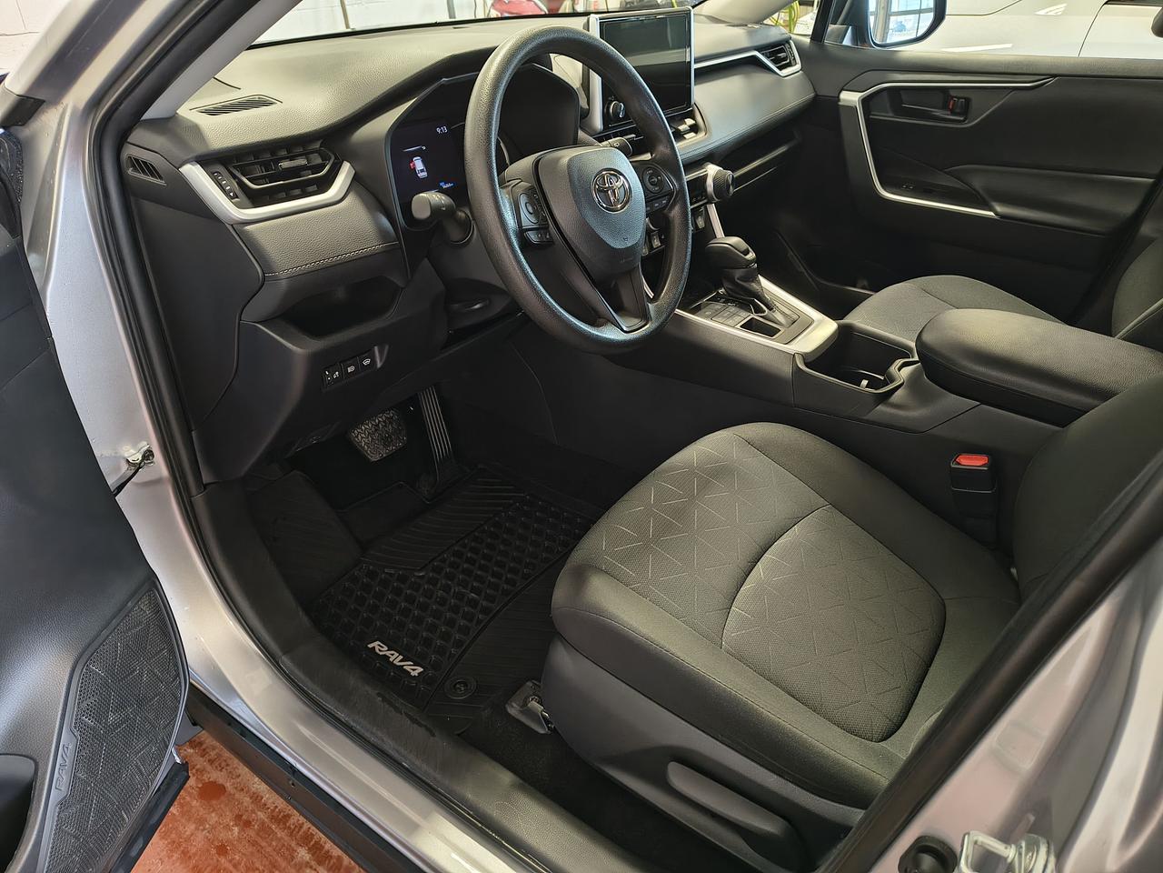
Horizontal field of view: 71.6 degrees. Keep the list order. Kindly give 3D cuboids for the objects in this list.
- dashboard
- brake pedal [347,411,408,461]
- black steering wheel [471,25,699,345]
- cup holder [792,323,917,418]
[{"bbox_3d":[-0.050,-0.470,1.406,0.530,0.520,1.440,23,38,30],"label":"dashboard"},{"bbox_3d":[-0.373,-0.001,1.475,0.030,0.065,0.115,-26,6,47],"label":"brake pedal"},{"bbox_3d":[-0.004,-0.278,0.948,0.105,0.370,0.370,-4,23,43],"label":"black steering wheel"},{"bbox_3d":[0.416,-0.099,1.232,0.150,0.080,0.195,23,38,30],"label":"cup holder"}]

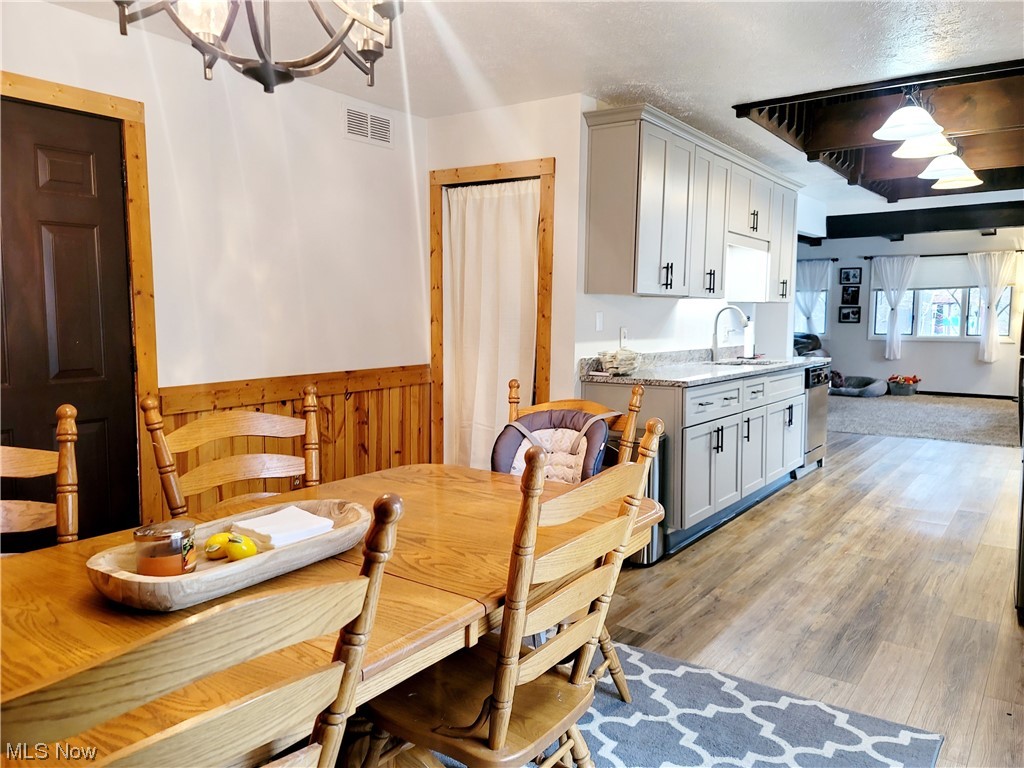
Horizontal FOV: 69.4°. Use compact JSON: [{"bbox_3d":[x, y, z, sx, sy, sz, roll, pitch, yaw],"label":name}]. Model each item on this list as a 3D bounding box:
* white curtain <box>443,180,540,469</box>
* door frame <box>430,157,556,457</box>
[{"bbox_3d":[-0.118,-0.213,4.631,0.749,2.010,0.080,5,7,37],"label":"white curtain"},{"bbox_3d":[-0.140,-0.256,4.619,0.965,2.156,0.100,5,7,37],"label":"door frame"}]

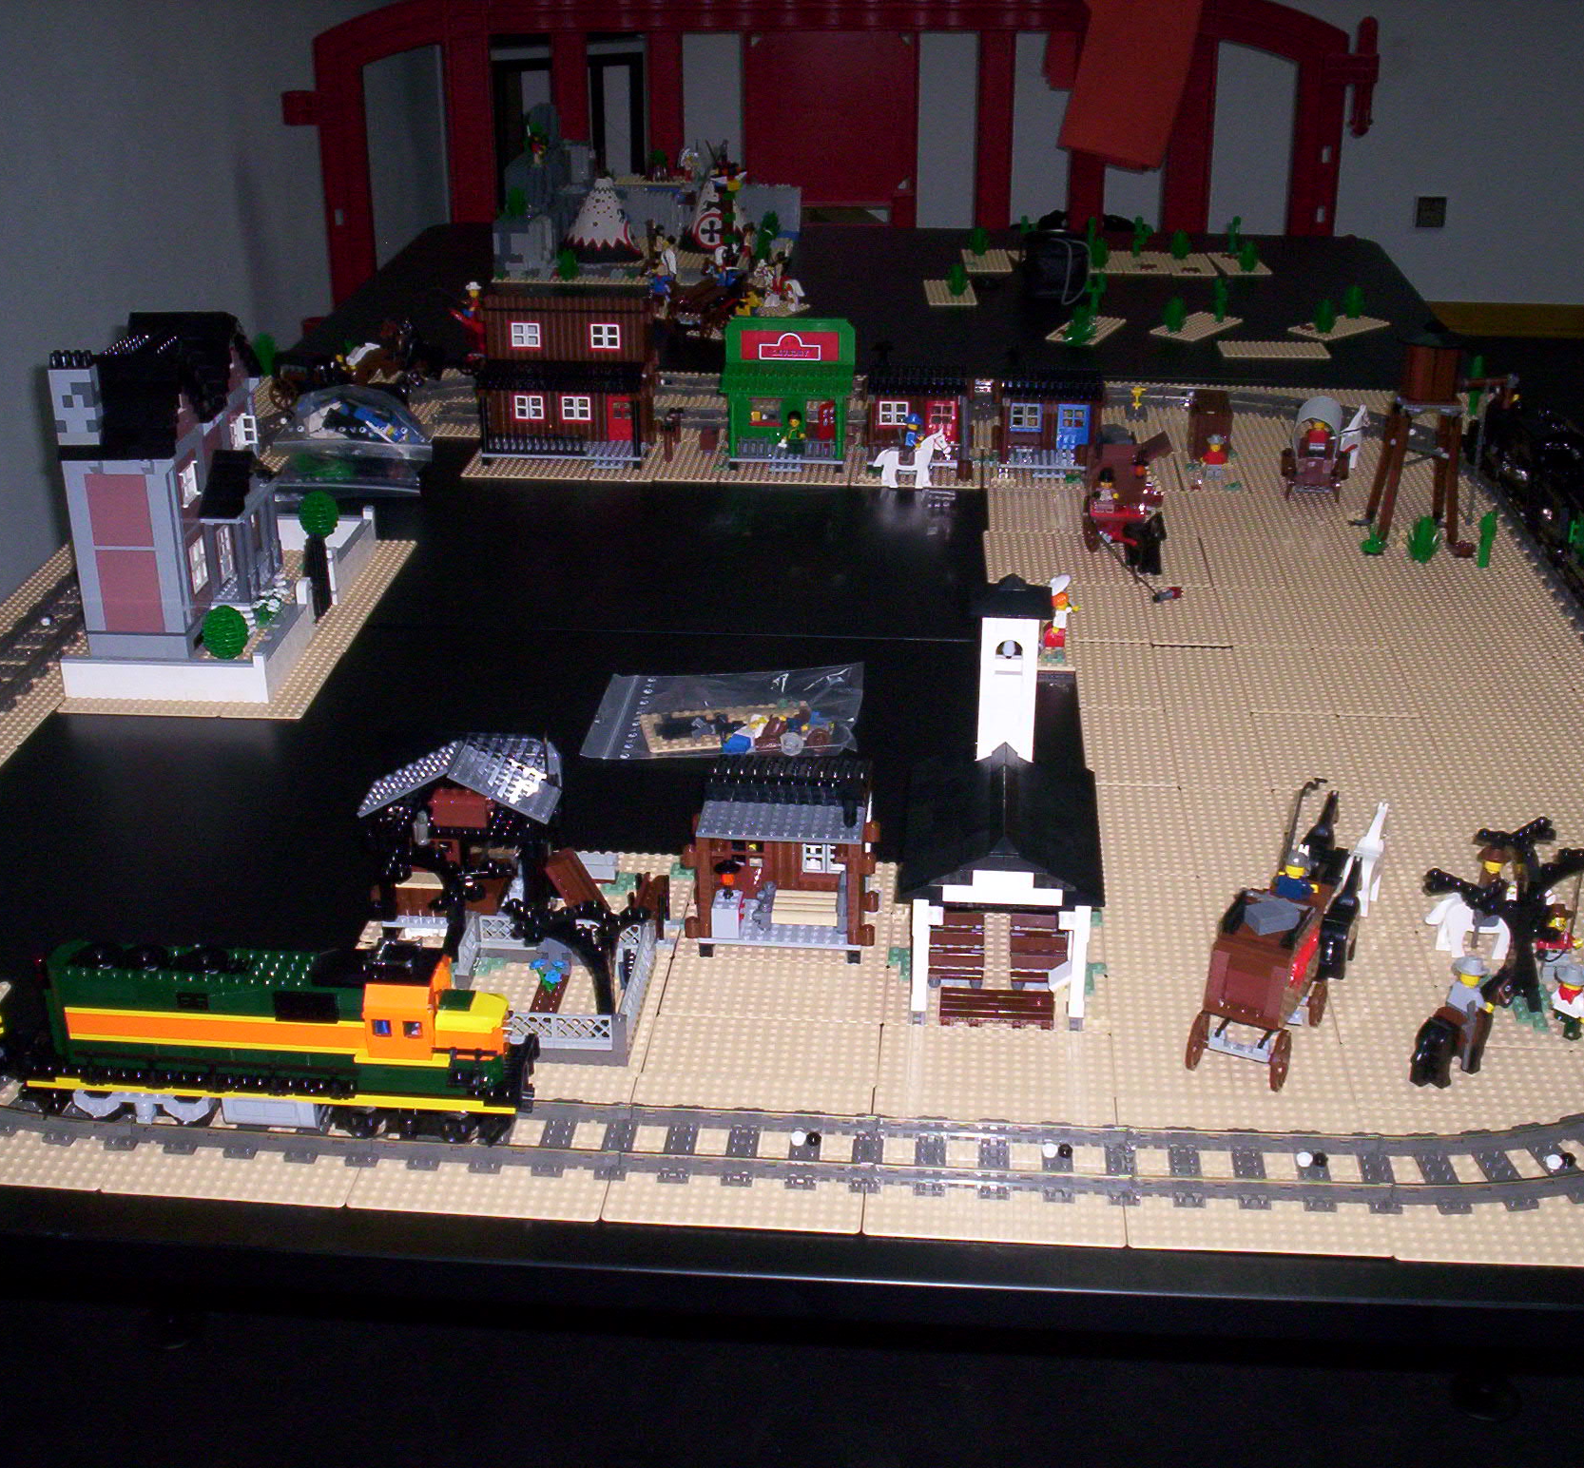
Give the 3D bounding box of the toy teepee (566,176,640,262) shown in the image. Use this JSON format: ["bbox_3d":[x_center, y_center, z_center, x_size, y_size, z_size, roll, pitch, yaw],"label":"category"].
[{"bbox_3d":[-0.262,-0.711,2.915,0.106,0.108,0.106,0,25,0],"label":"toy teepee"}]

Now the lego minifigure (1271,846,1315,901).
[{"bbox_3d":[0.282,0.080,1.175,0.026,0.036,0.021,12,28,25],"label":"lego minifigure"}]

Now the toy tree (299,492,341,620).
[{"bbox_3d":[-0.401,-0.152,1.790,0.035,0.115,0.034,2,25,4],"label":"toy tree"}]

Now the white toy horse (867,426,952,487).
[{"bbox_3d":[0.117,-0.265,2.033,0.075,0.057,0.018,2,25,4],"label":"white toy horse"}]

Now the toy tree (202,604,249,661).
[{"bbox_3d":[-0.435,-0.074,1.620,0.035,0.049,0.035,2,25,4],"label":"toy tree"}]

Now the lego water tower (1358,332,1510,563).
[{"bbox_3d":[0.575,-0.267,1.892,0.108,0.188,0.080,2,25,4],"label":"lego water tower"}]

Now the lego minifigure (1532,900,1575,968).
[{"bbox_3d":[0.444,0.120,1.222,0.026,0.043,0.017,0,25,-1],"label":"lego minifigure"}]

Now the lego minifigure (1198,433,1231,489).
[{"bbox_3d":[0.413,-0.269,2.058,0.026,0.043,0.017,2,25,4],"label":"lego minifigure"}]

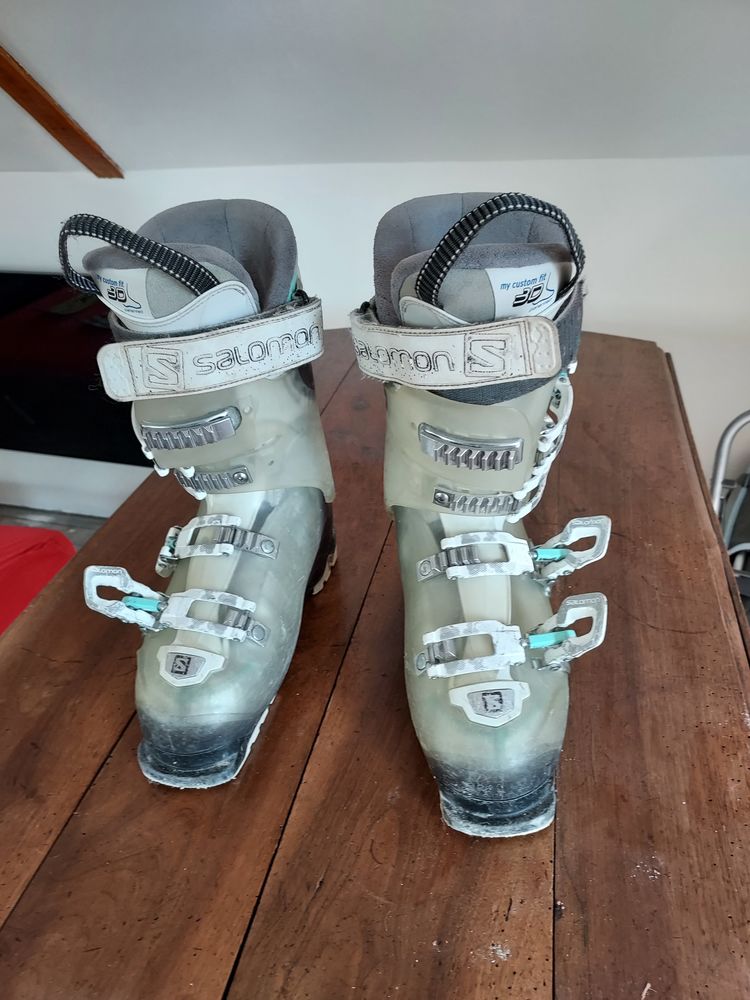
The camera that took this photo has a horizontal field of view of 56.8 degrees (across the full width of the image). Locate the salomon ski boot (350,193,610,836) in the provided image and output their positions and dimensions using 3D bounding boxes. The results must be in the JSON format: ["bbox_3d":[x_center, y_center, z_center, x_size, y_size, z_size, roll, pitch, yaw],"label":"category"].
[{"bbox_3d":[0.069,-0.013,0.452,0.157,0.325,0.290,-3,33,1],"label":"salomon ski boot"}]

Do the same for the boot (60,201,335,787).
[{"bbox_3d":[-0.114,-0.024,0.490,0.160,0.320,0.290,3,34,10],"label":"boot"}]

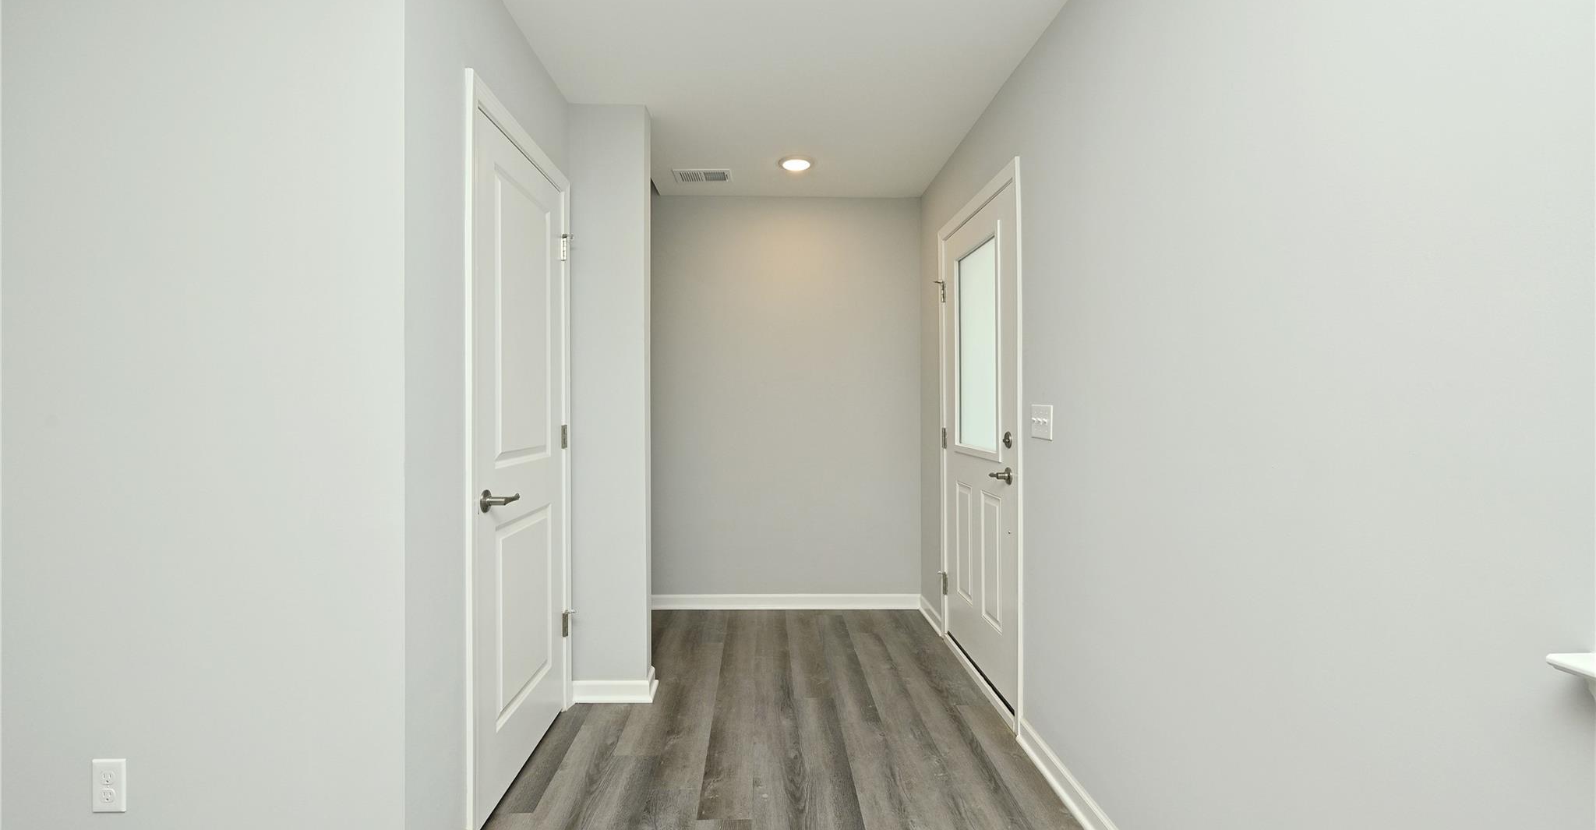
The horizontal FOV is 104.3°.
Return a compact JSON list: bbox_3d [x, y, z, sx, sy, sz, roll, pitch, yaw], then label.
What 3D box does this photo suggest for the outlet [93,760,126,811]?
[{"bbox_3d":[-1.477,0.793,1.333,0.071,0.115,0.010,0,1,-2],"label":"outlet"}]

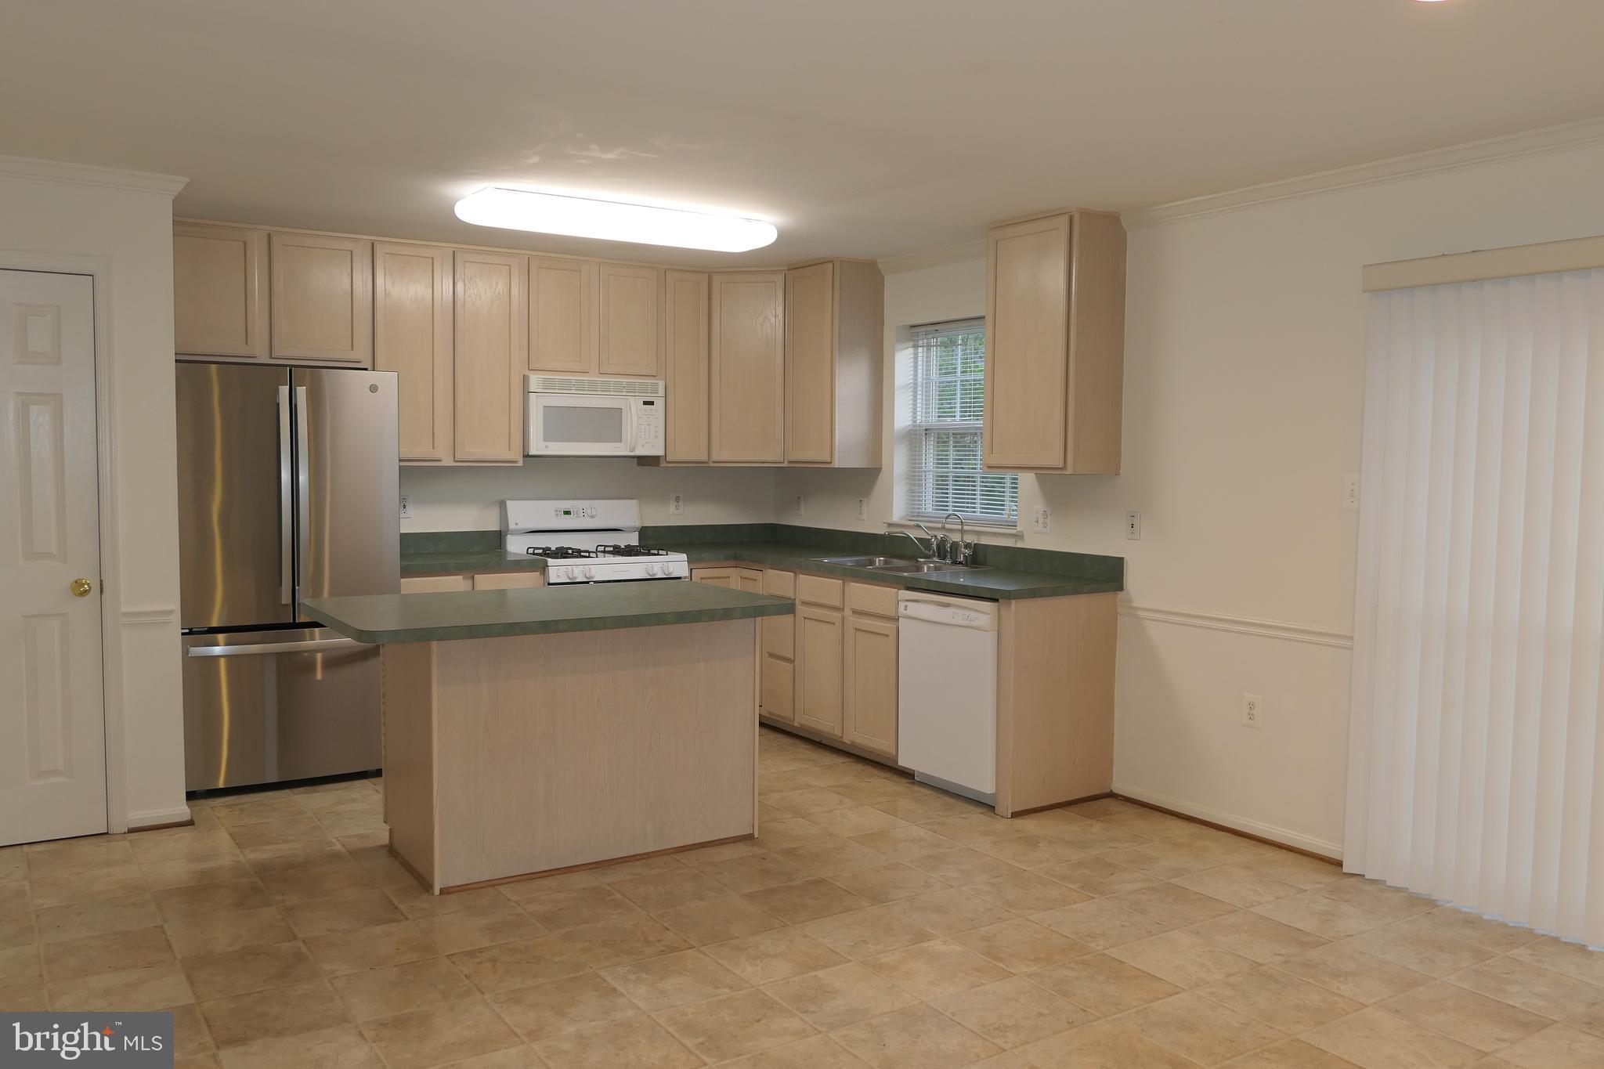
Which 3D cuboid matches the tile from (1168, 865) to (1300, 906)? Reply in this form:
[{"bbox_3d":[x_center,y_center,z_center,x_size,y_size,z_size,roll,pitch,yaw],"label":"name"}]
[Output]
[{"bbox_3d":[1.470,1.188,4.218,0.310,0.012,0.310,-2,4,-34],"label":"tile"}]

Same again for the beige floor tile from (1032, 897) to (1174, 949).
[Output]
[{"bbox_3d":[0.915,1.189,3.806,0.305,0.010,0.305,-1,4,-33],"label":"beige floor tile"}]

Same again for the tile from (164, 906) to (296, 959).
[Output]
[{"bbox_3d":[-1.689,1.181,3.693,0.320,0.010,0.320,-2,4,-33],"label":"tile"}]

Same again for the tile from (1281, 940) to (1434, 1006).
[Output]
[{"bbox_3d":[1.541,1.229,3.487,0.320,0.010,0.320,-2,4,-33],"label":"tile"}]

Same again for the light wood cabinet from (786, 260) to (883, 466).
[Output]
[{"bbox_3d":[0.172,-0.887,6.626,0.320,1.059,0.455,-2,4,-34],"label":"light wood cabinet"}]

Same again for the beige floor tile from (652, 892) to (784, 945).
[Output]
[{"bbox_3d":[-0.249,1.187,3.834,0.317,0.010,0.314,-2,4,-33],"label":"beige floor tile"}]

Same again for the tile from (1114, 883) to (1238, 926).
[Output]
[{"bbox_3d":[1.188,1.193,4.012,0.320,0.010,0.320,-2,4,-33],"label":"tile"}]

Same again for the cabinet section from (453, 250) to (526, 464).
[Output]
[{"bbox_3d":[-1.623,-0.874,6.270,0.360,1.042,0.322,-2,4,-33],"label":"cabinet section"}]

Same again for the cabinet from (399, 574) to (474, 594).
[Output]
[{"bbox_3d":[-1.841,0.549,5.897,0.378,0.747,0.590,-2,4,-33],"label":"cabinet"}]

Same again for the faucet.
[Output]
[{"bbox_3d":[0.741,0.023,5.885,0.160,0.243,0.085,-2,4,-34],"label":"faucet"}]

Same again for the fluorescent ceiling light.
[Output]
[{"bbox_3d":[-0.738,-1.303,5.220,1.360,0.090,0.310,-2,4,-33],"label":"fluorescent ceiling light"}]

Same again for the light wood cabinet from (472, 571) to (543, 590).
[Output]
[{"bbox_3d":[-1.587,0.587,6.230,0.375,0.875,0.610,-2,4,-33],"label":"light wood cabinet"}]

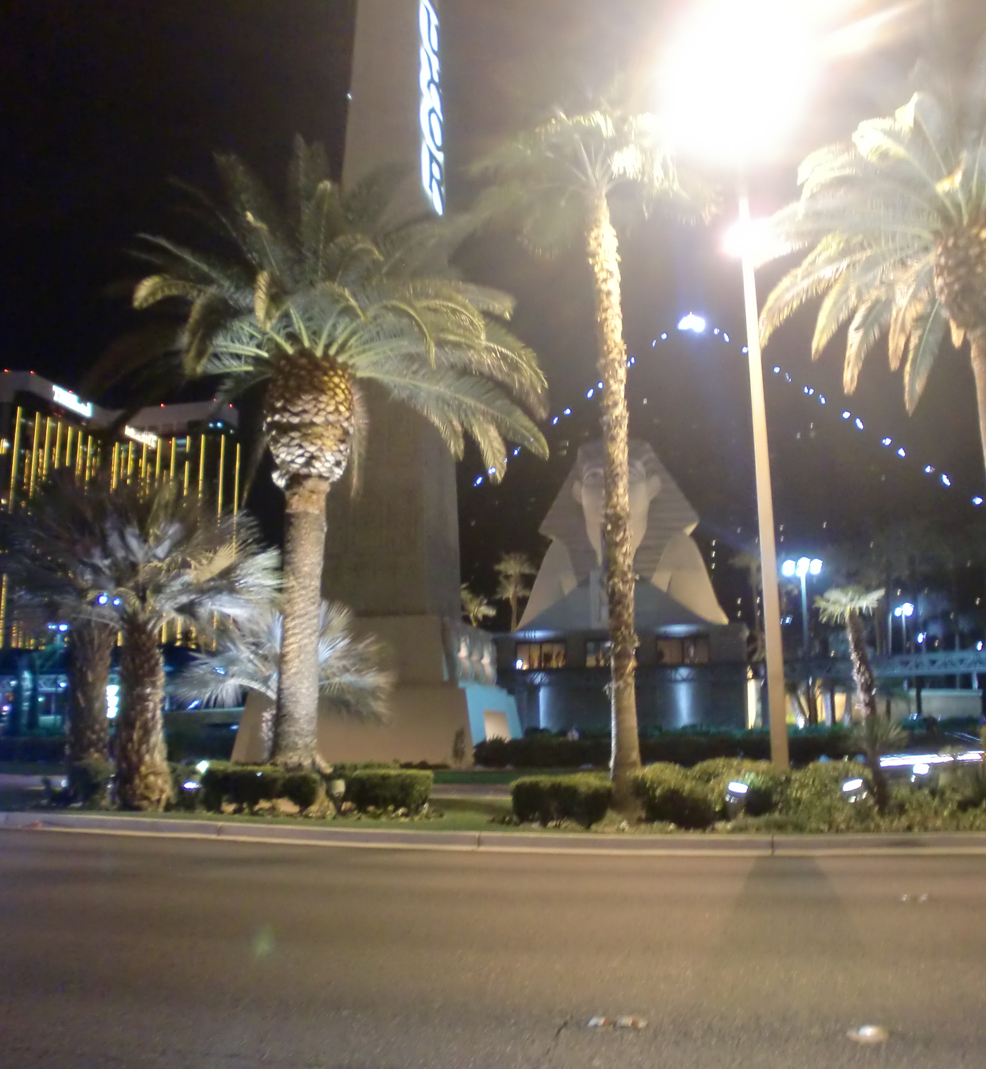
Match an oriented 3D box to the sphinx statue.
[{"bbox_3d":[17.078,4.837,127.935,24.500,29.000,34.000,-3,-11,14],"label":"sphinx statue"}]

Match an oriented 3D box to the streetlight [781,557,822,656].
[{"bbox_3d":[22.041,8.577,76.336,2.600,14.257,2.210,-2,-11,8],"label":"streetlight"}]

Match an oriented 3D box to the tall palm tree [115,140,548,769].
[{"bbox_3d":[-2.808,-1.597,18.038,7.300,10.855,7.000,-1,-11,0],"label":"tall palm tree"}]

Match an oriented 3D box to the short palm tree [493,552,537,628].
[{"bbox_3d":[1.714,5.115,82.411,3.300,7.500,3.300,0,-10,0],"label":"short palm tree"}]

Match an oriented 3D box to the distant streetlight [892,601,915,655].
[{"bbox_3d":[39.165,13.494,102.310,2.000,13.980,1.700,-2,-11,8],"label":"distant streetlight"}]

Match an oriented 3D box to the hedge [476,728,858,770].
[{"bbox_3d":[6.754,8.145,40.622,14.300,1.300,1.800,-2,-11,8],"label":"hedge"}]

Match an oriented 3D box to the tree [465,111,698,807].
[{"bbox_3d":[1.498,-1.310,14.770,3.100,10.080,3.100,-3,-11,14],"label":"tree"}]

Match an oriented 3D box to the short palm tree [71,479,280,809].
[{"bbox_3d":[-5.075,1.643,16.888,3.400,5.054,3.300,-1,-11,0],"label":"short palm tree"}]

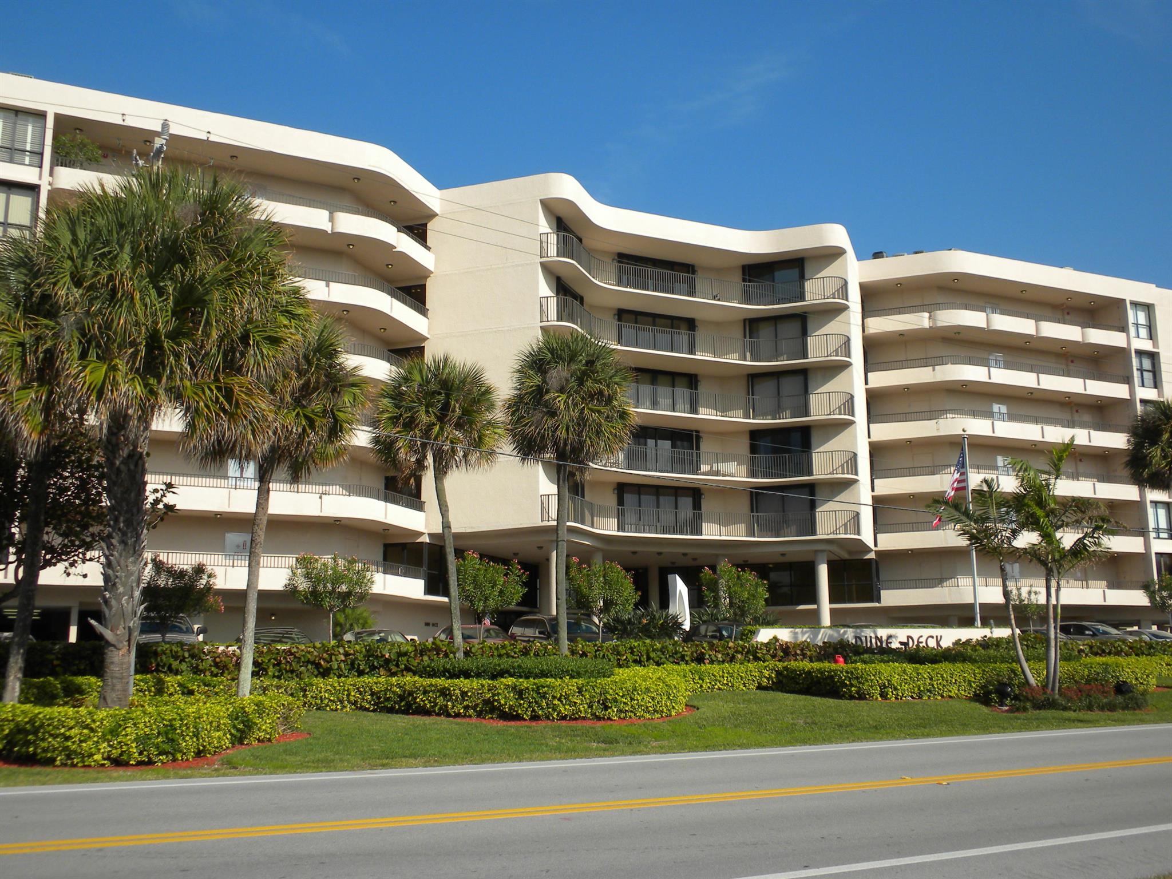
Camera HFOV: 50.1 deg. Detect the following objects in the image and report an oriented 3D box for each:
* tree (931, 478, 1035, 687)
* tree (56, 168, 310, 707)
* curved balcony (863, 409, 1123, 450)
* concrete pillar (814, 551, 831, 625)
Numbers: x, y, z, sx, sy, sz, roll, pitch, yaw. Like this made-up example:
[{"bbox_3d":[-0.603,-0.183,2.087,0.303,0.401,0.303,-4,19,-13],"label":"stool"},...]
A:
[{"bbox_3d":[9.804,3.535,30.634,2.573,5.259,2.444,-1,-10,0],"label":"tree"},{"bbox_3d":[-5.417,0.066,16.549,3.433,7.715,3.261,-1,-10,0],"label":"tree"},{"bbox_3d":[21.577,-0.249,64.941,14.826,1.270,4.464,3,-11,-22],"label":"curved balcony"},{"bbox_3d":[10.605,7.470,55.700,0.630,4.900,0.630,5,-12,-28],"label":"concrete pillar"}]

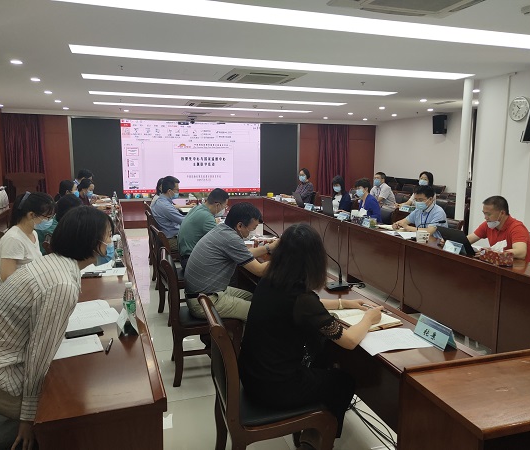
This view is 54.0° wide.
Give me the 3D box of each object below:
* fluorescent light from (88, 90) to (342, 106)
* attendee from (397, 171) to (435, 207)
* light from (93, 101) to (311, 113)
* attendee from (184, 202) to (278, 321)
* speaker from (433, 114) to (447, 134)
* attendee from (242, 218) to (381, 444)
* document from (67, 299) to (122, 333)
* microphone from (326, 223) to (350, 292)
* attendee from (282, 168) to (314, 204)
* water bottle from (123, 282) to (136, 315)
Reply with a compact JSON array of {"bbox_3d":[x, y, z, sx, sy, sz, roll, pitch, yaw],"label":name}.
[{"bbox_3d":[-0.705,-2.313,9.520,4.800,0.080,0.420,-1,8,-16],"label":"fluorescent light"},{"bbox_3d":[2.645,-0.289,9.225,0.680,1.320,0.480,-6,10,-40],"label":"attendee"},{"bbox_3d":[-1.285,-2.588,11.466,4.850,0.080,0.420,-1,8,-16],"label":"light"},{"bbox_3d":[-0.209,0.457,3.793,0.760,1.240,0.520,-1,8,-16],"label":"attendee"},{"bbox_3d":[3.688,-2.118,11.015,0.240,0.390,0.230,7,10,36],"label":"speaker"},{"bbox_3d":[0.248,0.616,2.572,0.750,1.270,0.520,-2,8,-19],"label":"attendee"},{"bbox_3d":[-0.923,0.456,2.675,0.280,0.015,0.420,-3,9,-27],"label":"document"},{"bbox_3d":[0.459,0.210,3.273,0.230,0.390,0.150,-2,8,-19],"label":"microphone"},{"bbox_3d":[0.631,-0.386,9.716,0.680,1.320,0.480,-5,10,-36],"label":"attendee"},{"bbox_3d":[-0.649,0.381,2.493,0.064,0.222,0.064,-1,8,-16],"label":"water bottle"}]

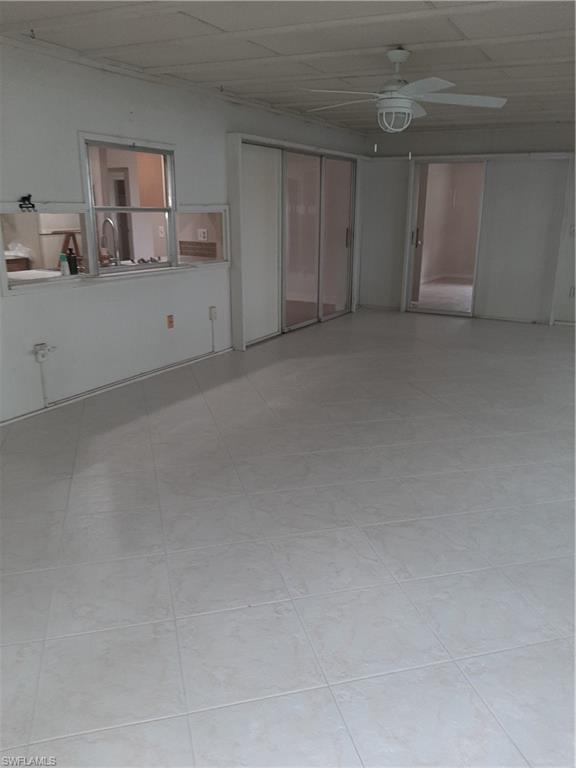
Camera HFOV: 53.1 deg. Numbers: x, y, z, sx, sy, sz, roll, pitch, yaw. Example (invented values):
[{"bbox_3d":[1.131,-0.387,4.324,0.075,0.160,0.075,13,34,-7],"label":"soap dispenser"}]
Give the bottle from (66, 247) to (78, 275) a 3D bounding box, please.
[{"bbox_3d":[-1.604,-0.909,4.288,0.072,0.201,0.068,10,19,29],"label":"bottle"}]

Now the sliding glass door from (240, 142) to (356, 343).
[{"bbox_3d":[0.216,-1.654,6.799,0.094,1.972,2.583,10,19,29],"label":"sliding glass door"}]

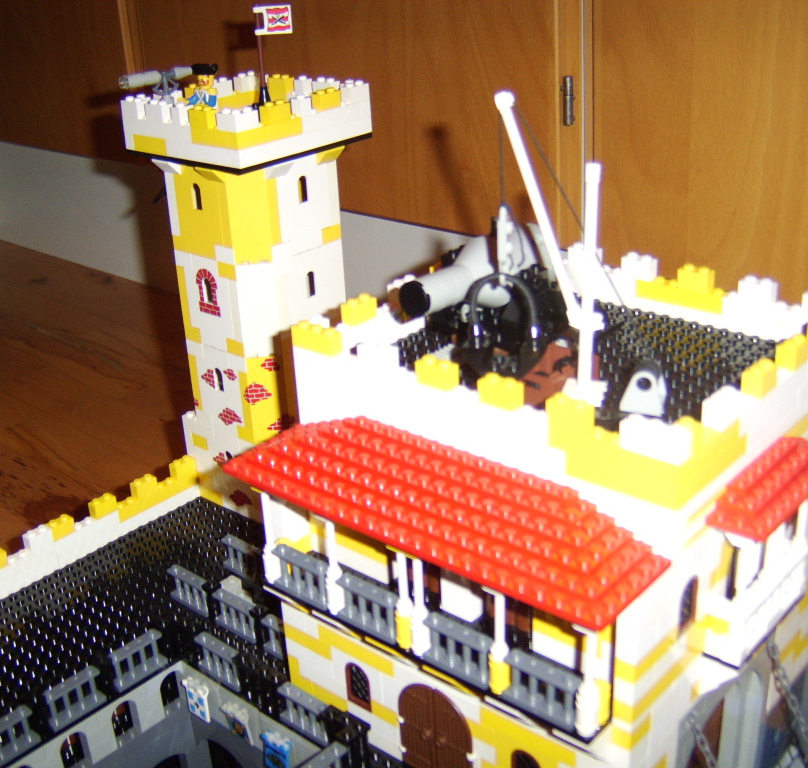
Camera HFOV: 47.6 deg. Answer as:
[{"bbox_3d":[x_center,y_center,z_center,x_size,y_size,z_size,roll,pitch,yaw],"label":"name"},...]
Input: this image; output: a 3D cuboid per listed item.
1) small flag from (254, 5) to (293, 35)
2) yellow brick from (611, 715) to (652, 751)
[{"bbox_3d":[-0.079,-0.220,0.556,0.022,0.016,0.004,3,25,13],"label":"small flag"},{"bbox_3d":[0.086,0.128,0.345,0.008,0.010,0.016,17,32,38],"label":"yellow brick"}]

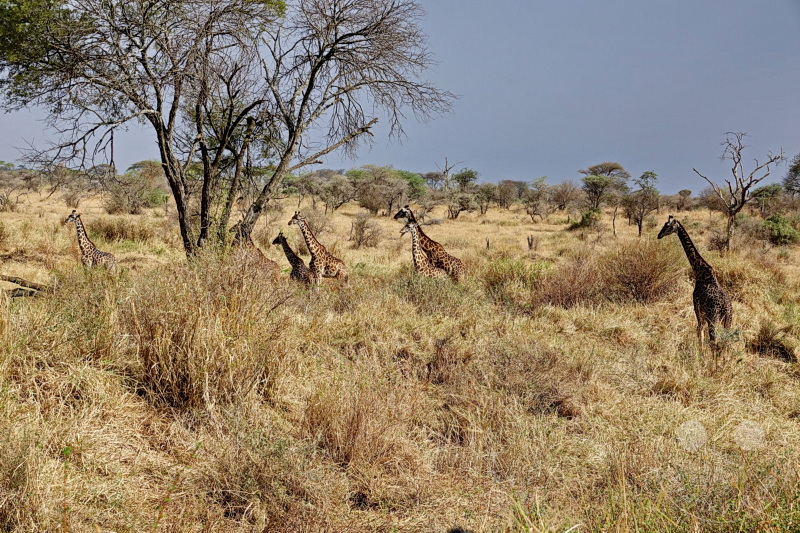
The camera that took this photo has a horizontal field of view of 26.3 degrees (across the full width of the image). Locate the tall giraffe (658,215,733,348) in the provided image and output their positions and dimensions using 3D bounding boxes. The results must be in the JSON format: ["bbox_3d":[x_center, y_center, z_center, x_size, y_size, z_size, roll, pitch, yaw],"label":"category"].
[{"bbox_3d":[8.637,0.599,50.000,1.000,4.238,2.500,3,3,30],"label":"tall giraffe"}]

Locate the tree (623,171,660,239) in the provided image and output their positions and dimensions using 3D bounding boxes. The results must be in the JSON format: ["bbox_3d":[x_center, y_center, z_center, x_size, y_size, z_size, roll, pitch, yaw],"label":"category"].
[{"bbox_3d":[20.894,-5.451,148.000,3.288,5.710,3.123,1,3,0],"label":"tree"}]

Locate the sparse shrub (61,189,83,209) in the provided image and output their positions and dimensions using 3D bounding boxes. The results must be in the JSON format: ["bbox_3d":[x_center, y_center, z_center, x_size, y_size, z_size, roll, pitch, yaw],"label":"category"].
[{"bbox_3d":[-33.607,-6.957,175.000,2.251,2.046,2.138,1,3,0],"label":"sparse shrub"}]

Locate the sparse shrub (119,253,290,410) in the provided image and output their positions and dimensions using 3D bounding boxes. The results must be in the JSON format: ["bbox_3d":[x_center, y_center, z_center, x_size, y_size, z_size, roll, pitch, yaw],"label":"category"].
[{"bbox_3d":[-3.638,1.235,32.000,3.180,2.918,3.021,1,3,0],"label":"sparse shrub"}]

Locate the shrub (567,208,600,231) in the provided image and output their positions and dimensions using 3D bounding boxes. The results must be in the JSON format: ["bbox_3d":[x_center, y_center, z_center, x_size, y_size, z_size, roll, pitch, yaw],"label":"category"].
[{"bbox_3d":[16.949,-4.341,158.000,3.140,2.032,2.983,1,3,0],"label":"shrub"}]

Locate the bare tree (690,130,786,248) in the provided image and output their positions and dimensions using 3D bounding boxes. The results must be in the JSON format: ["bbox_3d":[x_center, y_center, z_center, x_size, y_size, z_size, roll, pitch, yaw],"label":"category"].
[{"bbox_3d":[24.142,-5.349,122.000,6.561,8.416,5.249,1,3,0],"label":"bare tree"}]

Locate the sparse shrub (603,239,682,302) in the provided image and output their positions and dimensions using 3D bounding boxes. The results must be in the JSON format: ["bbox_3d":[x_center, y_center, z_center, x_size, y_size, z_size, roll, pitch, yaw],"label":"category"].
[{"bbox_3d":[9.882,0.164,70.000,3.356,2.619,3.188,1,3,0],"label":"sparse shrub"}]

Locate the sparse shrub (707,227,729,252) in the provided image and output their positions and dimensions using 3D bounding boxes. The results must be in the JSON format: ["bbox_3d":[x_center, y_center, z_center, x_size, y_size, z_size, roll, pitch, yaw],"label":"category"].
[{"bbox_3d":[22.087,-1.809,119.000,1.530,1.670,1.454,1,3,0],"label":"sparse shrub"}]

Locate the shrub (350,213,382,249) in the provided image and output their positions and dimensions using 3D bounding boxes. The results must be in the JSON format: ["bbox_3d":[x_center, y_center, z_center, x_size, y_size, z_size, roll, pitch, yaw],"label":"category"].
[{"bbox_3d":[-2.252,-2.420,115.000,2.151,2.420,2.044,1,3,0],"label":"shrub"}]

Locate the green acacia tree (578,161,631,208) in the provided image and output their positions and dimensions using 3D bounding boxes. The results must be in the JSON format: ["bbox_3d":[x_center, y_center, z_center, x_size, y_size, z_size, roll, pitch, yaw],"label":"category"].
[{"bbox_3d":[28.094,-11.265,235.000,7.144,6.594,6.787,1,3,0],"label":"green acacia tree"}]

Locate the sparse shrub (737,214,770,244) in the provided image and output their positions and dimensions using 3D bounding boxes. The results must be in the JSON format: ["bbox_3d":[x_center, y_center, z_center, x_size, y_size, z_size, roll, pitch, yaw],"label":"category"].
[{"bbox_3d":[26.865,-2.888,130.000,2.584,2.128,2.455,1,3,0],"label":"sparse shrub"}]

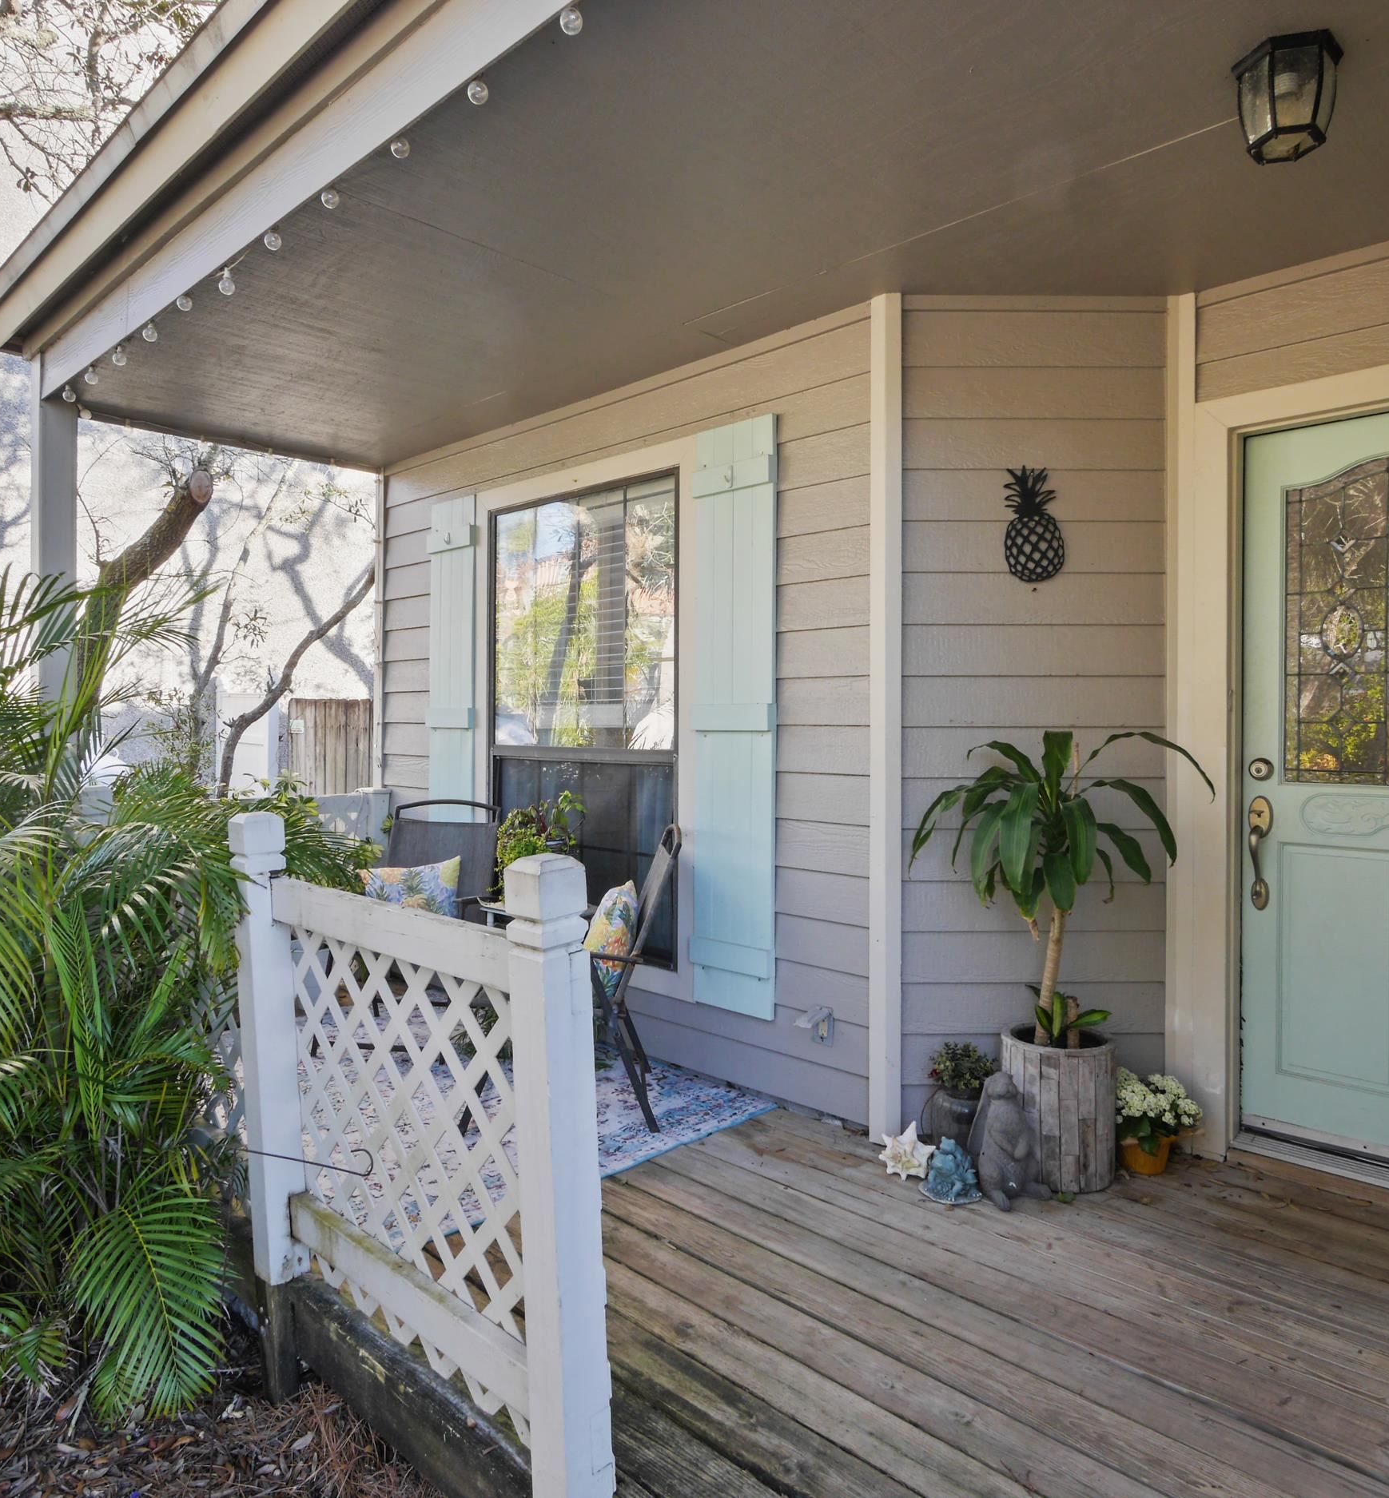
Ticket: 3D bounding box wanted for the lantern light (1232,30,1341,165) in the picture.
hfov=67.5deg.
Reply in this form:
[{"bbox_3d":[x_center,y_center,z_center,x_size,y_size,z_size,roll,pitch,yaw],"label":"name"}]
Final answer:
[{"bbox_3d":[1.160,-1.266,2.030,0.200,0.180,0.185,0,1,14],"label":"lantern light"}]

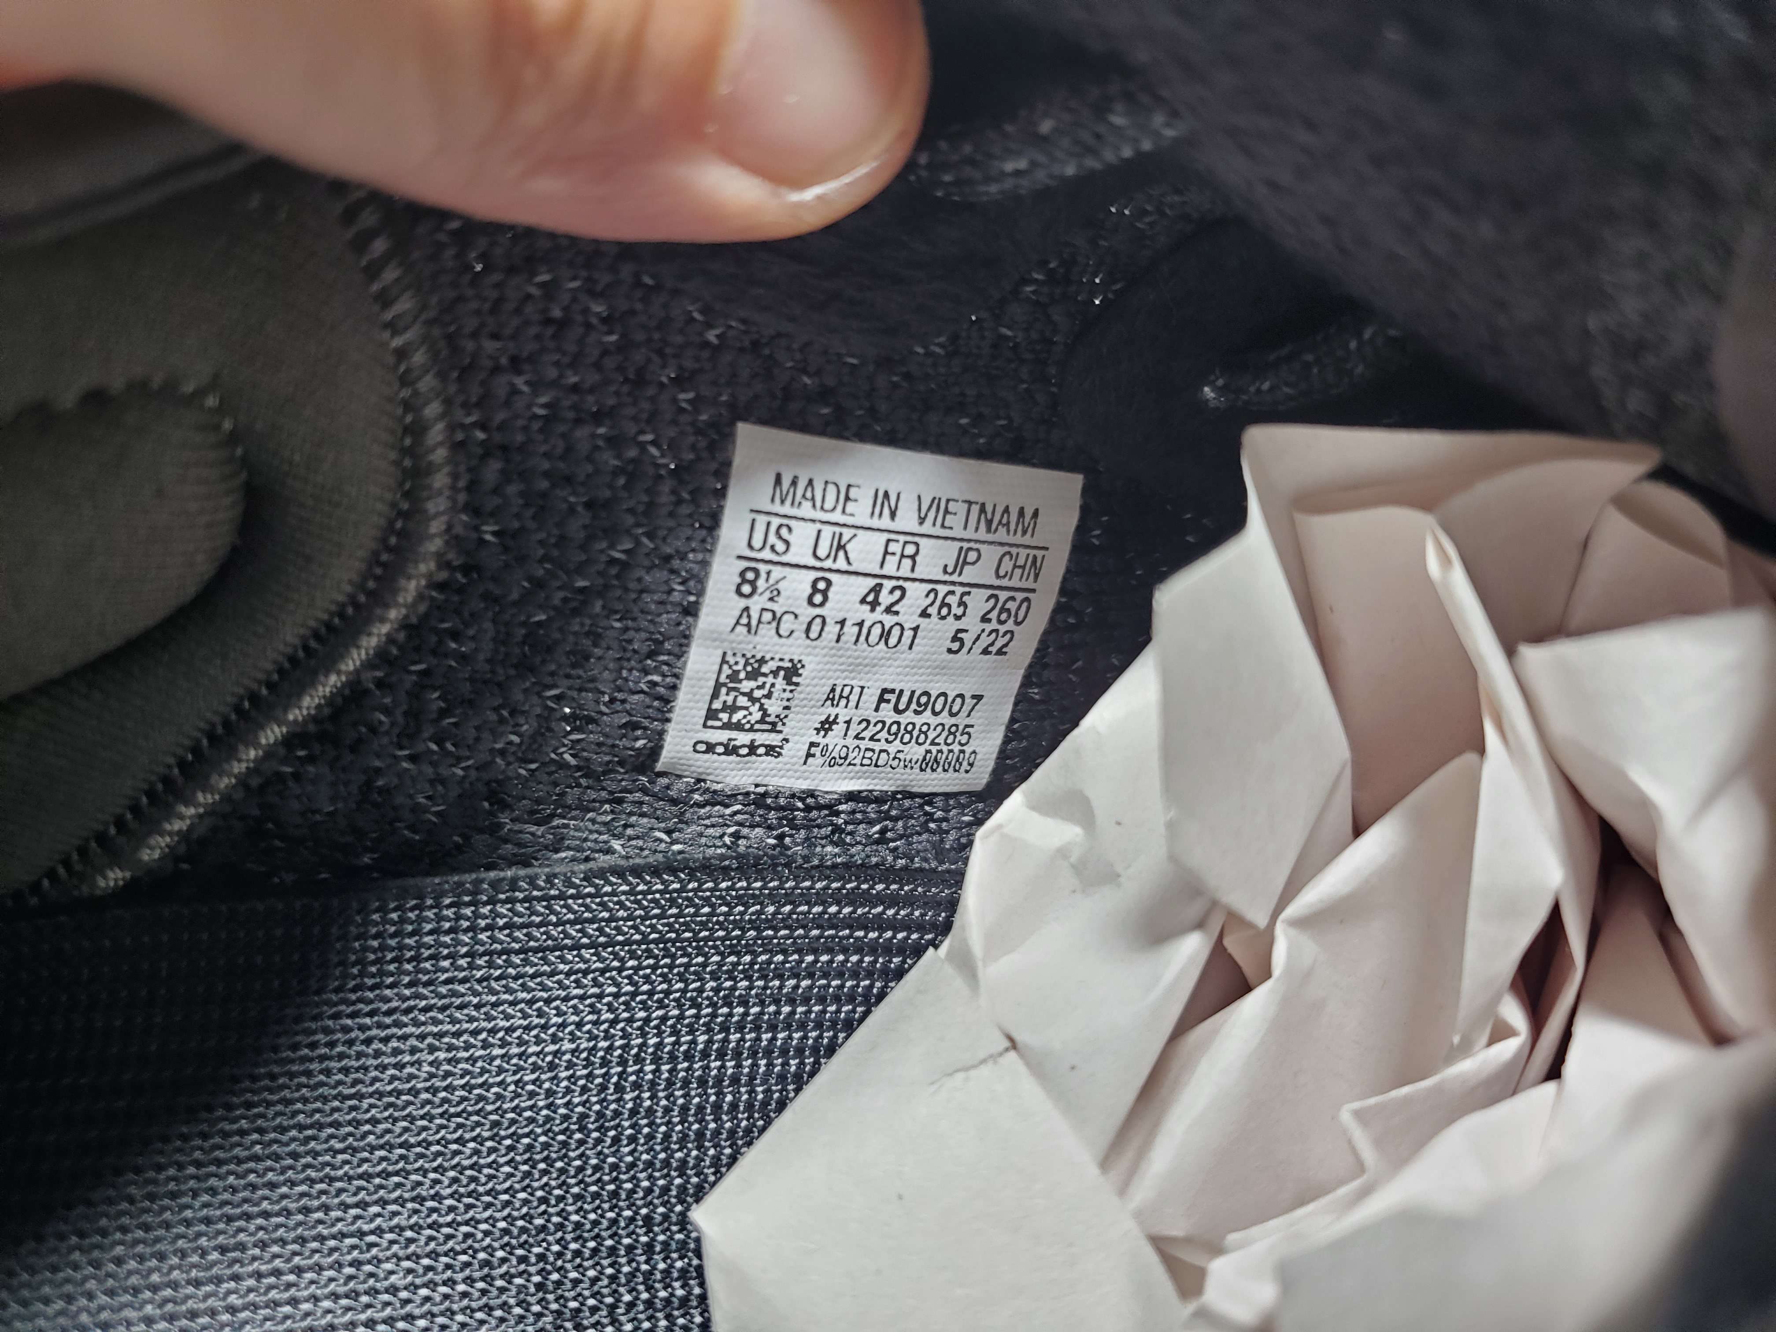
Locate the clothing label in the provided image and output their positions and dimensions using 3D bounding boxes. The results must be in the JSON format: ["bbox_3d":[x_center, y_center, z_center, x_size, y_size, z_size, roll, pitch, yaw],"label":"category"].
[{"bbox_3d":[-0.001,-0.003,0.095,0.026,0.026,0.002,5,26,-23],"label":"clothing label"}]

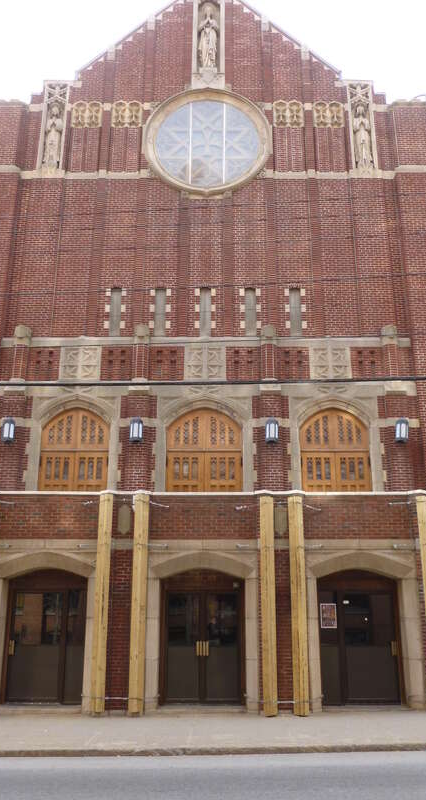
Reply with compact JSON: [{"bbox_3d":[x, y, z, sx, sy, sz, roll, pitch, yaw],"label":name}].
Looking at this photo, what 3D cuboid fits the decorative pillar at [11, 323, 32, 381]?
[{"bbox_3d":[-4.860,-1.172,16.411,0.380,1.469,0.380,0,-17,0],"label":"decorative pillar"}]

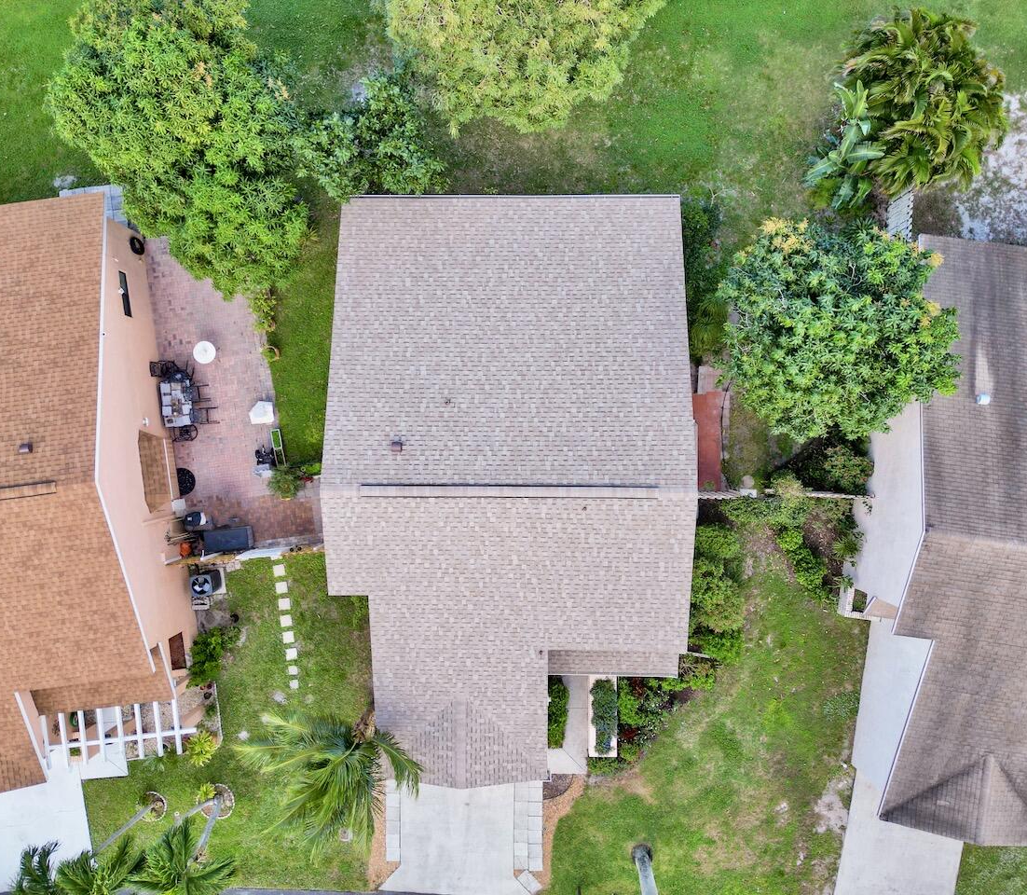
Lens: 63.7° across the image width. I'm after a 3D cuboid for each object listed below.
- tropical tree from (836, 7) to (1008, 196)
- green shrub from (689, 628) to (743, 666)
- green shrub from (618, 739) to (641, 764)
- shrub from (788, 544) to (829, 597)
[{"bbox_3d":[12.100,-10.200,25.200,4.600,5.000,5.000,0,90,0],"label":"tropical tree"},{"bbox_3d":[6.600,6.550,27.150,1.800,1.200,1.350,0,90,0],"label":"green shrub"},{"bbox_3d":[3.860,10.120,27.450,0.780,0.700,0.850,0,90,0],"label":"green shrub"},{"bbox_3d":[10.096,4.224,28.441,1.310,1.000,1.750,0,90,1],"label":"shrub"}]

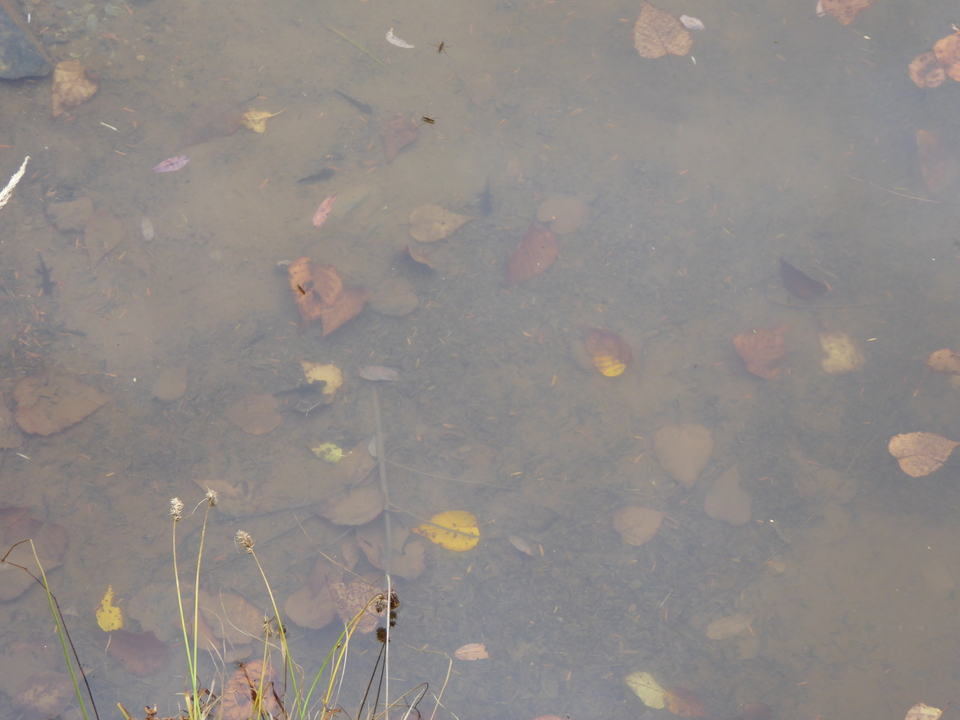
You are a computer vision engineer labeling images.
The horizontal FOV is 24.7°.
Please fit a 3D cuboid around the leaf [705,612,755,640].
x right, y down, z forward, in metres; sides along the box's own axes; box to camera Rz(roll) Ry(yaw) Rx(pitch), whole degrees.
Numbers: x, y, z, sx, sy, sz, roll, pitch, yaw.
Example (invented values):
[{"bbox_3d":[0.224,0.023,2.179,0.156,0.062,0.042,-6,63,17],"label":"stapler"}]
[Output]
[{"bbox_3d":[0.259,0.270,2.260,0.055,0.008,0.023,-25,54,-20],"label":"leaf"}]

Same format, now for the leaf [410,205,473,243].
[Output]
[{"bbox_3d":[-0.044,-0.162,2.571,0.076,0.008,0.058,-7,52,-5],"label":"leaf"}]

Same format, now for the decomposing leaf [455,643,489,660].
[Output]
[{"bbox_3d":[-0.007,0.278,2.092,0.034,0.006,0.018,0,50,0],"label":"decomposing leaf"}]

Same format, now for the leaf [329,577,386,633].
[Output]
[{"bbox_3d":[-0.135,0.260,2.351,0.076,0.010,0.052,28,59,19],"label":"leaf"}]

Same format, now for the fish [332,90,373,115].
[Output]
[{"bbox_3d":[-0.154,-0.308,2.622,0.062,0.008,0.012,26,55,20],"label":"fish"}]

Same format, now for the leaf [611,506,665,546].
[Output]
[{"bbox_3d":[0.167,0.168,2.249,0.055,0.008,0.049,-22,53,-18],"label":"leaf"}]

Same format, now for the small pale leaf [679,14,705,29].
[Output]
[{"bbox_3d":[0.243,-0.384,2.500,0.032,0.004,0.019,21,55,16],"label":"small pale leaf"}]

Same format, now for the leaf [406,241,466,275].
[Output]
[{"bbox_3d":[-0.049,-0.118,2.481,0.077,0.020,0.037,29,56,22],"label":"leaf"}]

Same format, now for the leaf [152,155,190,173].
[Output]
[{"bbox_3d":[-0.381,-0.244,2.707,0.051,0.008,0.021,-28,55,-22],"label":"leaf"}]

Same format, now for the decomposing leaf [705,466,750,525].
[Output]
[{"bbox_3d":[0.266,0.142,2.334,0.050,0.008,0.081,7,52,5],"label":"decomposing leaf"}]

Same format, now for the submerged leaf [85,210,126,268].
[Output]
[{"bbox_3d":[-0.427,-0.139,2.507,0.045,0.008,0.088,-8,51,-7],"label":"submerged leaf"}]

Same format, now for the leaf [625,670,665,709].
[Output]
[{"bbox_3d":[0.170,0.330,2.208,0.025,0.008,0.049,-30,55,-23],"label":"leaf"}]

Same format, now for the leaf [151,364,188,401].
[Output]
[{"bbox_3d":[-0.331,0.024,2.370,0.032,0.008,0.056,16,52,13],"label":"leaf"}]

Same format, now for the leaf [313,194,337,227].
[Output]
[{"bbox_3d":[-0.190,-0.185,2.655,0.019,0.008,0.060,15,51,13],"label":"leaf"}]

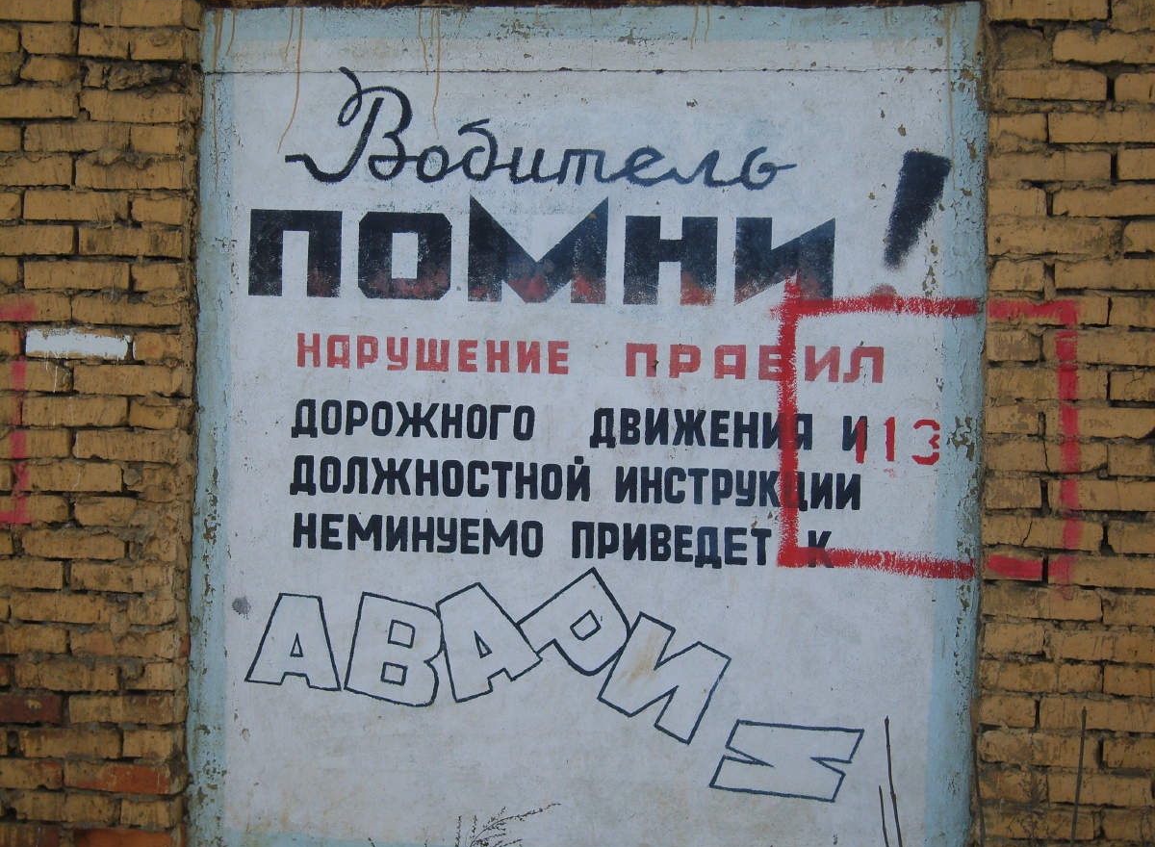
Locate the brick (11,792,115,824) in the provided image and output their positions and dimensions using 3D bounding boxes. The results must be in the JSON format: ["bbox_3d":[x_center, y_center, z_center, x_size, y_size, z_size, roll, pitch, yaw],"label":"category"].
[{"bbox_3d":[-1.162,0.874,5.521,0.247,0.066,0.120,1,0,8],"label":"brick"}]

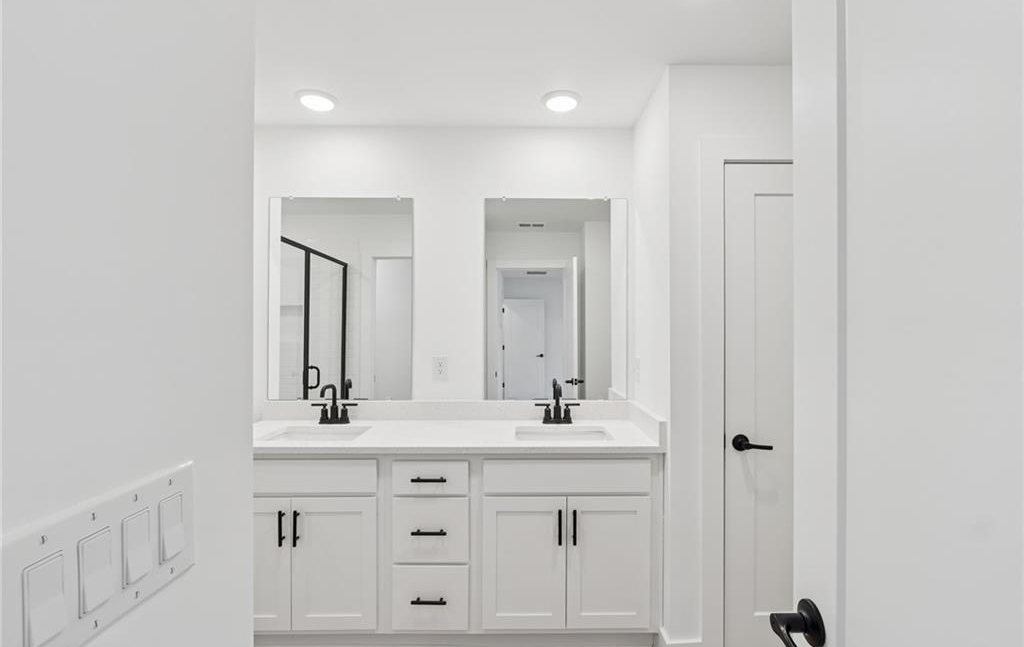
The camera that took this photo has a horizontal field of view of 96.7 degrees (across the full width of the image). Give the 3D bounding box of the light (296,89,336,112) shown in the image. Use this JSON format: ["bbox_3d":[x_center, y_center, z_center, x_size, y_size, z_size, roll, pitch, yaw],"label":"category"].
[{"bbox_3d":[-0.900,-1.022,2.100,0.190,0.022,0.190,0,0,0],"label":"light"}]

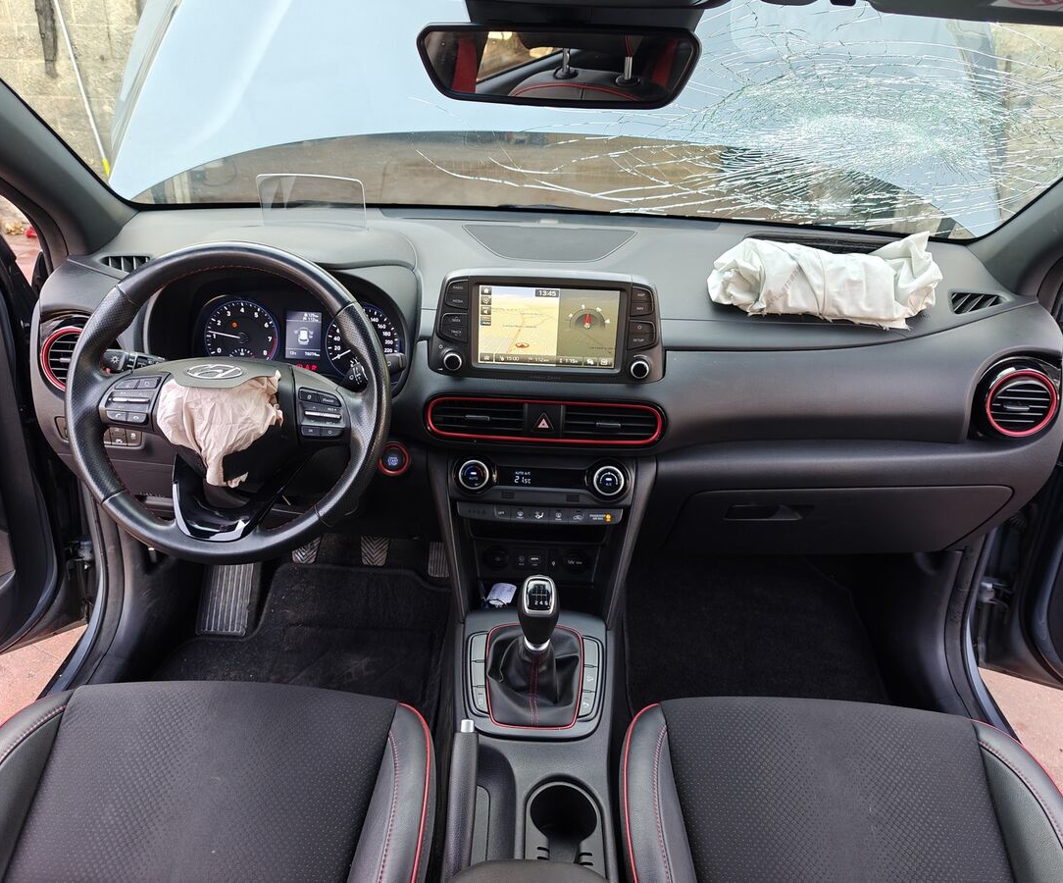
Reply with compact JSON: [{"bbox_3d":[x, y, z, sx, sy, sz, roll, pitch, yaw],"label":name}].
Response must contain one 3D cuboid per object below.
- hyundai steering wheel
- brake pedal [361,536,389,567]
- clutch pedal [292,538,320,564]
[{"bbox_3d":[-0.346,-0.044,0.917,0.370,0.370,0.110,5,-2,0],"label":"hyundai steering wheel"},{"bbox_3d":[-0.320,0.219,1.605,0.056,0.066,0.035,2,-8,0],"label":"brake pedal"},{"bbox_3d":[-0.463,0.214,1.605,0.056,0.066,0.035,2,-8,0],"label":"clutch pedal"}]

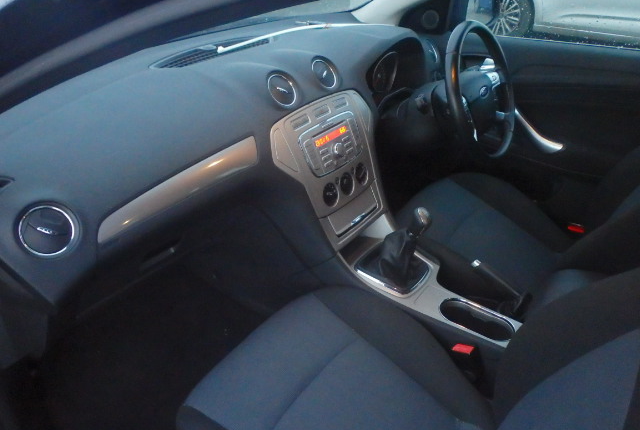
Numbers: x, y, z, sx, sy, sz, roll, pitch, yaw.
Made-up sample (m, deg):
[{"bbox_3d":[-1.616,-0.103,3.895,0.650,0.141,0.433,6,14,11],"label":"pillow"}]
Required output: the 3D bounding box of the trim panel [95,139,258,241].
[{"bbox_3d":[-0.255,-0.058,0.998,0.045,0.078,0.400,-1,25,41],"label":"trim panel"}]

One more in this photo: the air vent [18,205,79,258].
[{"bbox_3d":[-0.436,0.026,0.822,0.030,0.085,0.085,-15,15,45],"label":"air vent"}]

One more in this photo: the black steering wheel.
[{"bbox_3d":[0.425,-0.327,1.383,0.090,0.376,0.376,-5,21,43],"label":"black steering wheel"}]

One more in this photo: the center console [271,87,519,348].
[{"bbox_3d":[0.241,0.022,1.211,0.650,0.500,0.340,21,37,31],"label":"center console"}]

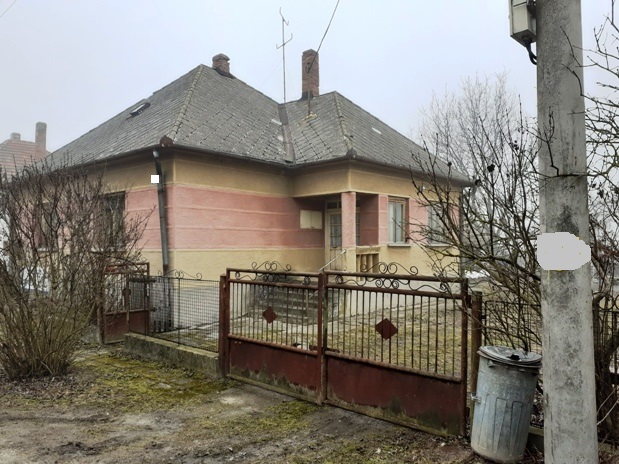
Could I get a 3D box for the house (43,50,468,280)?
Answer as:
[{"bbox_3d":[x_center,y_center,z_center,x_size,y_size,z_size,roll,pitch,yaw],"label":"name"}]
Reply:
[{"bbox_3d":[-2.513,-2.119,16.331,12.100,8.480,10.750,-1,-2,41],"label":"house"}]

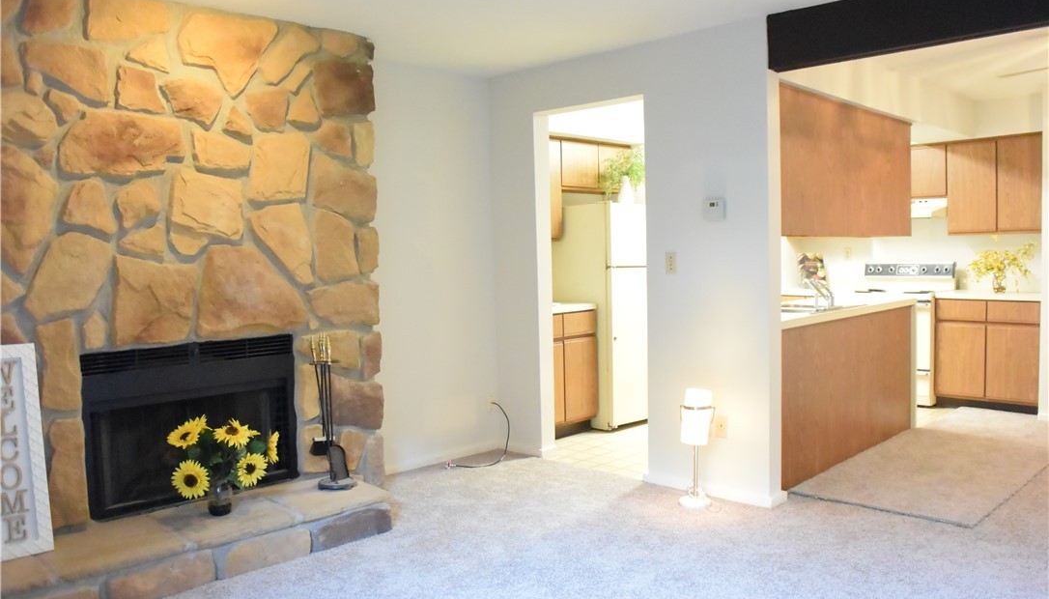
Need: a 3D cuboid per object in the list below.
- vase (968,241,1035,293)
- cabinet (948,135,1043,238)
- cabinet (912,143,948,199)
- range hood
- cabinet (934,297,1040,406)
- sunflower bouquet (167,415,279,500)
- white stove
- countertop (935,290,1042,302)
[{"bbox_3d":[3.692,-0.256,6.112,0.450,0.409,0.350,2,5,44],"label":"vase"},{"bbox_3d":[3.748,-0.886,6.162,0.700,0.755,0.320,2,5,44],"label":"cabinet"},{"bbox_3d":[3.296,-1.073,6.787,0.730,0.445,0.318,2,4,44],"label":"cabinet"},{"bbox_3d":[3.139,-0.745,6.604,0.760,0.155,0.530,2,5,44],"label":"range hood"},{"bbox_3d":[3.746,0.401,6.261,0.713,0.826,0.623,2,4,44],"label":"cabinet"},{"bbox_3d":[-1.364,0.724,3.577,0.460,0.385,0.380,-3,4,-31],"label":"sunflower bouquet"},{"bbox_3d":[3.177,0.275,6.727,0.759,1.152,0.694,2,4,44],"label":"white stove"},{"bbox_3d":[3.662,-0.030,6.104,0.710,0.042,0.630,2,5,44],"label":"countertop"}]

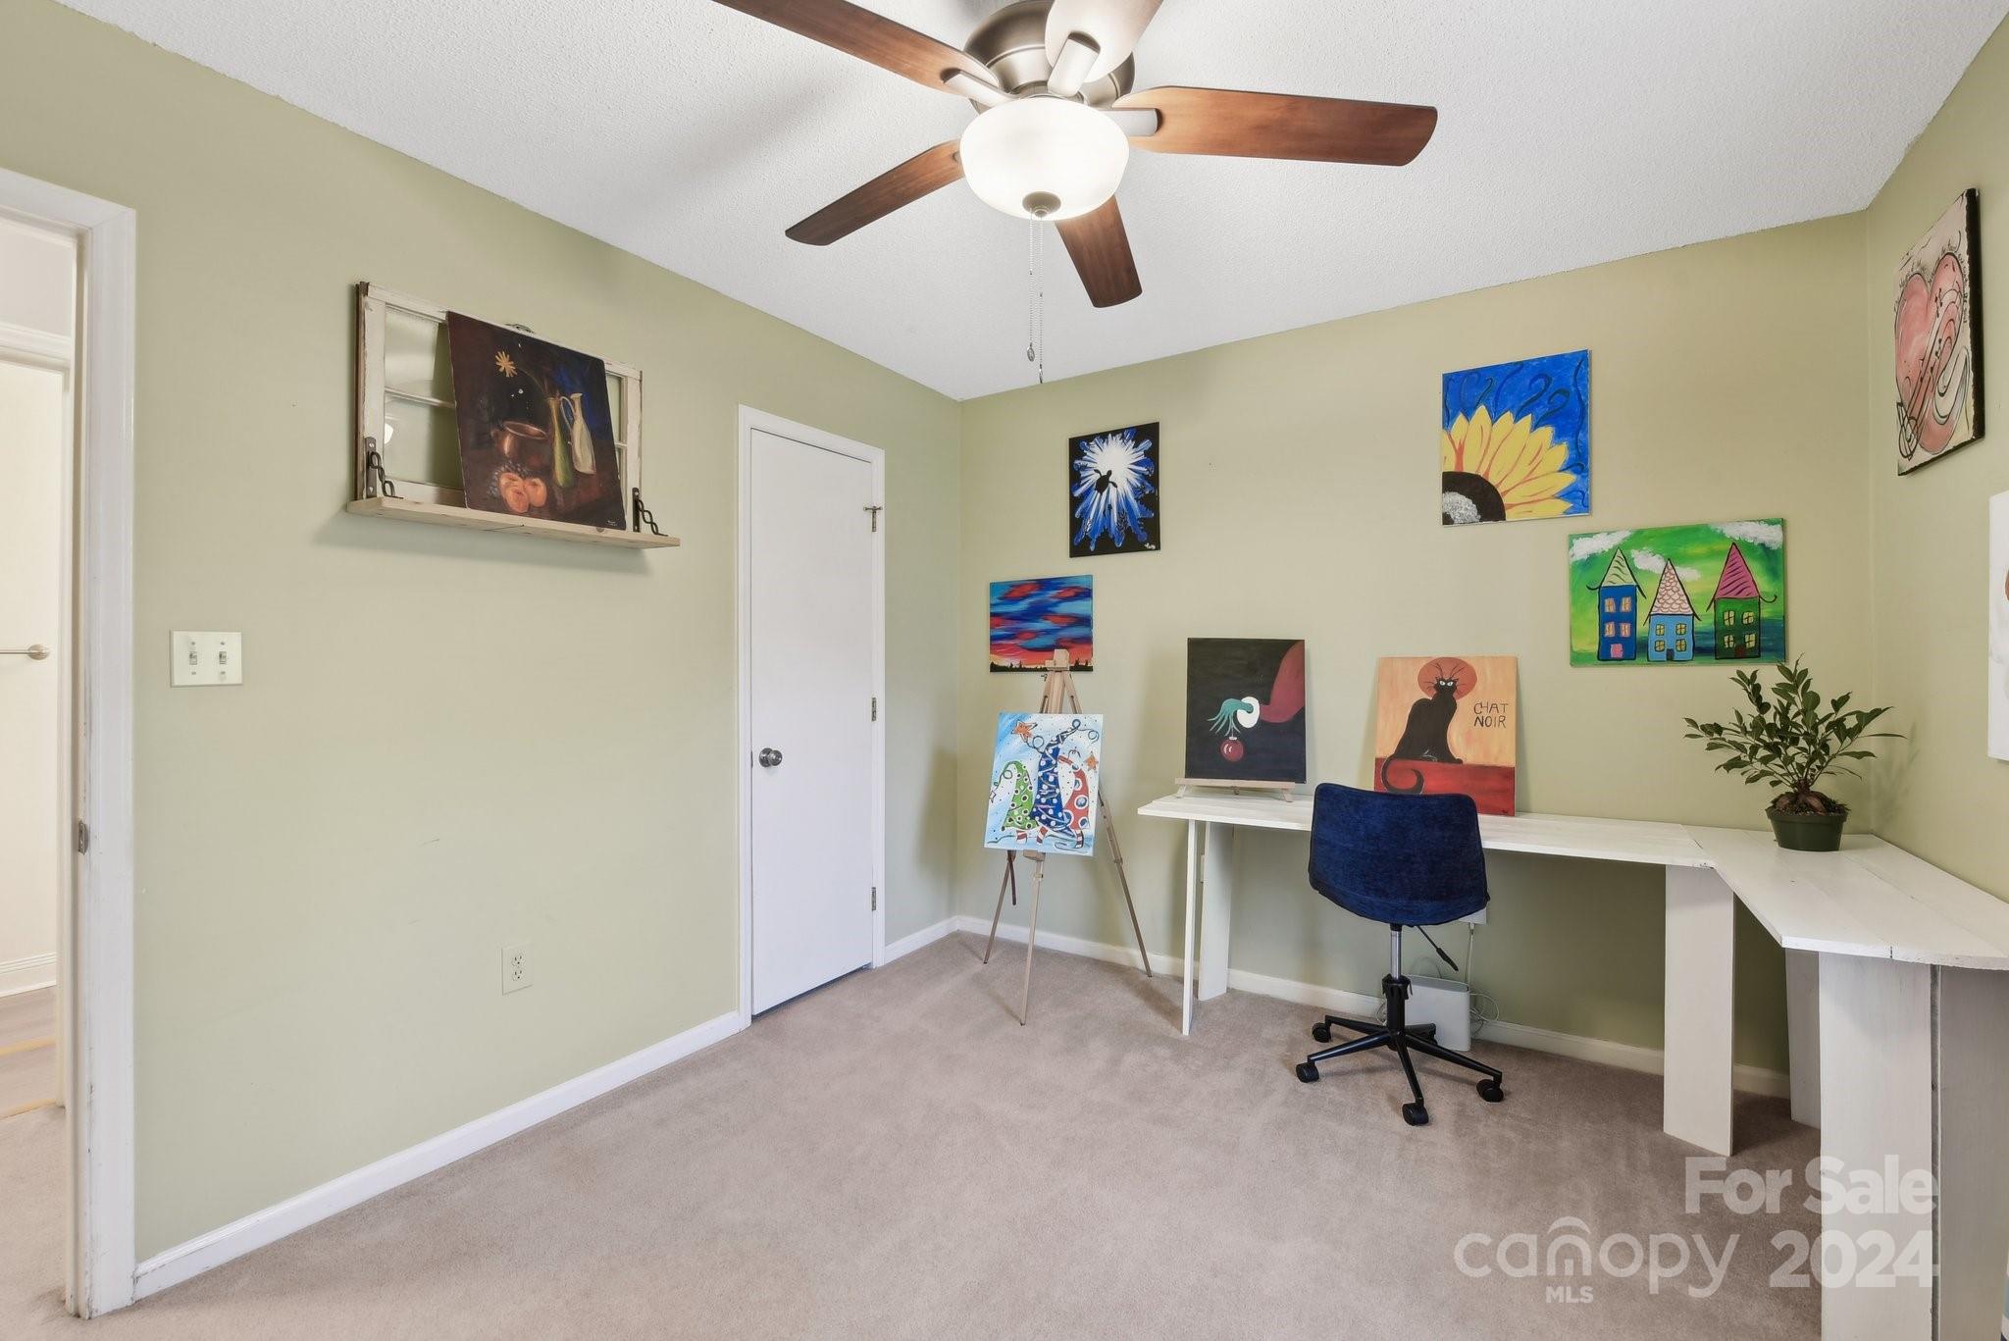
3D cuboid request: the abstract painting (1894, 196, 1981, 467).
[{"bbox_3d":[2.030,-0.708,1.824,0.021,0.502,0.408,0,0,33],"label":"abstract painting"}]

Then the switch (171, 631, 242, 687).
[{"bbox_3d":[-1.611,-0.023,1.694,0.010,0.113,0.113,0,0,33],"label":"switch"}]

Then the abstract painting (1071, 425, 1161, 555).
[{"bbox_3d":[0.453,-0.727,3.434,0.404,0.506,0.020,0,0,33],"label":"abstract painting"}]

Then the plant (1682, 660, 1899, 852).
[{"bbox_3d":[1.938,0.195,2.062,0.380,0.475,0.350,0,0,33],"label":"plant"}]

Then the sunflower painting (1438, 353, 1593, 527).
[{"bbox_3d":[1.625,-0.727,2.672,0.404,0.506,0.020,0,0,33],"label":"sunflower painting"}]

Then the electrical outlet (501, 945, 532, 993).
[{"bbox_3d":[-1.280,0.782,2.203,0.008,0.116,0.073,0,0,33],"label":"electrical outlet"}]

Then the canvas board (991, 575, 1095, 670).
[{"bbox_3d":[0.160,-0.193,3.627,0.509,0.404,0.020,0,0,33],"label":"canvas board"}]

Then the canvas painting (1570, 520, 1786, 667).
[{"bbox_3d":[1.958,-0.216,2.457,0.500,0.406,0.020,0,0,33],"label":"canvas painting"}]

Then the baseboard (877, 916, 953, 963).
[{"bbox_3d":[-0.337,1.172,3.646,0.014,0.070,0.538,0,0,33],"label":"baseboard"}]

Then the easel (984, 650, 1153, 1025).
[{"bbox_3d":[0.164,0.563,3.121,0.678,1.286,0.590,0,0,19],"label":"easel"}]

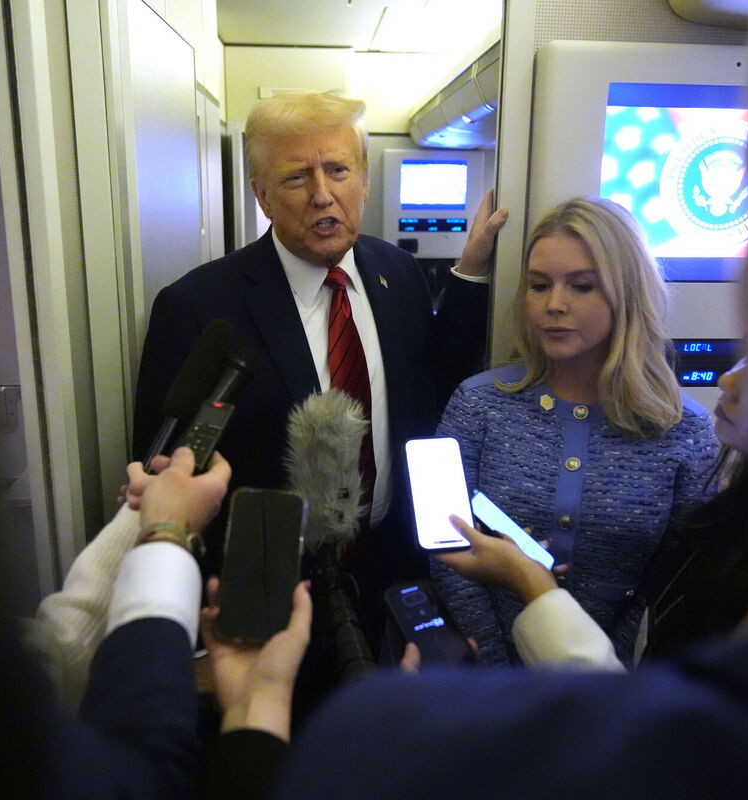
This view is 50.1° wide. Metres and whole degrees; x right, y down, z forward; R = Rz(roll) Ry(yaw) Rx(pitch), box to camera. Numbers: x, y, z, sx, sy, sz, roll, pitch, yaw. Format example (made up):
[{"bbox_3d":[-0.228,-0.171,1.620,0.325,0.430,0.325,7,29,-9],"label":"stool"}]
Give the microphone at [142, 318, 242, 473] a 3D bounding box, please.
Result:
[{"bbox_3d":[-0.241,-0.007,1.030,0.045,0.045,0.267,12,53,7],"label":"microphone"}]

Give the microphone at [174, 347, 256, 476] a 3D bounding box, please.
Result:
[{"bbox_3d":[-0.184,0.008,0.980,0.045,0.038,0.209,8,53,5],"label":"microphone"}]

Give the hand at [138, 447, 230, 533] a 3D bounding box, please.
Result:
[{"bbox_3d":[-0.213,0.101,0.900,0.098,0.075,0.118,4,41,4],"label":"hand"}]

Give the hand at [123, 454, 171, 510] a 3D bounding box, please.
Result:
[{"bbox_3d":[-0.265,0.099,0.950,0.075,0.070,0.095,6,42,6],"label":"hand"}]

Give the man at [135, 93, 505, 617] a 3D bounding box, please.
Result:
[{"bbox_3d":[-0.090,0.418,1.570,0.660,1.910,0.420,-2,14,-10],"label":"man"}]

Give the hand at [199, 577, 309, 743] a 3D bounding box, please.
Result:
[{"bbox_3d":[-0.102,0.229,0.710,0.100,0.165,0.080,3,-30,1],"label":"hand"}]

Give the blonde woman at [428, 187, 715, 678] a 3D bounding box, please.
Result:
[{"bbox_3d":[0.310,0.541,1.410,0.460,1.730,0.310,5,14,16],"label":"blonde woman"}]

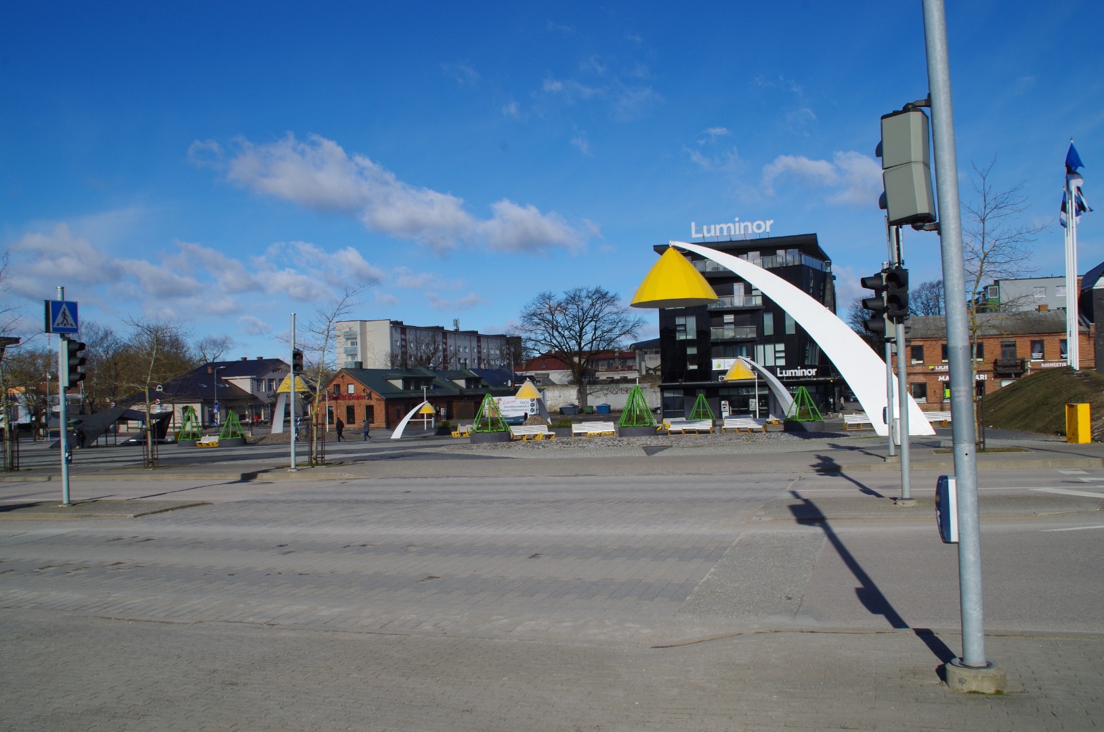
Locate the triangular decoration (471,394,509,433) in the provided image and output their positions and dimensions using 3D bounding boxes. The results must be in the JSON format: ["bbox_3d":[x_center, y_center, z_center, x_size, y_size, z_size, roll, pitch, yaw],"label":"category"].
[{"bbox_3d":[-3.320,2.572,44.800,2.100,2.100,2.100,-2,0,0],"label":"triangular decoration"}]

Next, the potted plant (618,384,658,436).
[{"bbox_3d":[4.747,2.471,45.700,2.100,2.850,2.100,-2,0,0],"label":"potted plant"}]

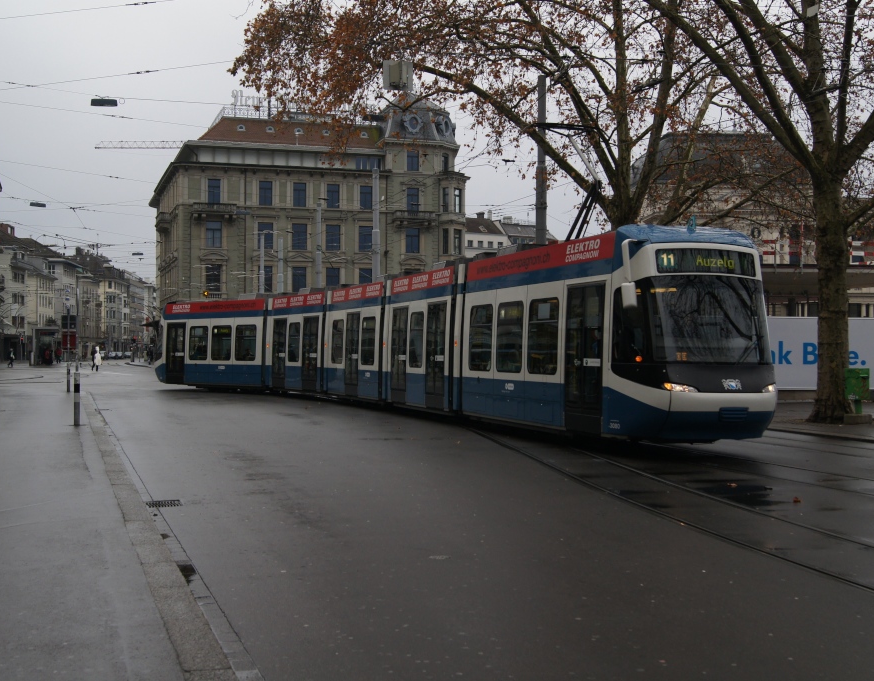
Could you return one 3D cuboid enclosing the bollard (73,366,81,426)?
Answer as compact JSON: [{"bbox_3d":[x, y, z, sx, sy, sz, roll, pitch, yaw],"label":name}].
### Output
[{"bbox_3d":[-7.214,1.182,22.200,0.120,1.060,0.120,0,0,-16],"label":"bollard"}]

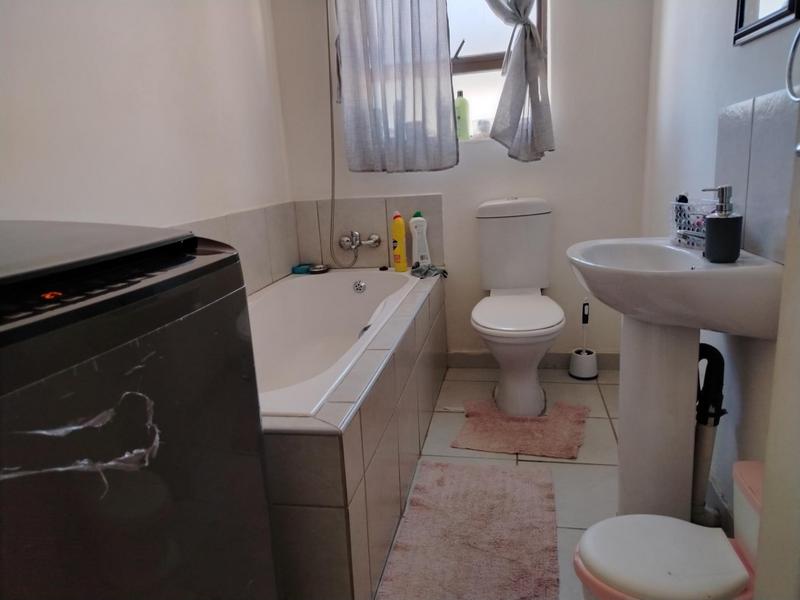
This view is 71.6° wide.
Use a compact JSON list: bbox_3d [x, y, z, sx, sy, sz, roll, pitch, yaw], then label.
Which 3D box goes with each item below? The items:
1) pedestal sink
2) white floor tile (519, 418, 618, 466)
[{"bbox_3d":[0.714,0.228,1.606,0.445,0.747,0.580,0,13,12],"label":"pedestal sink"},{"bbox_3d":[0.620,0.516,2.061,0.358,0.010,0.362,0,13,12],"label":"white floor tile"}]

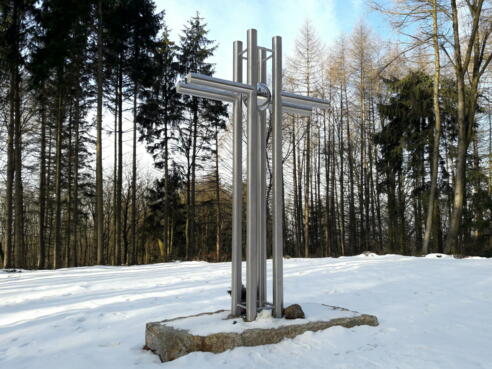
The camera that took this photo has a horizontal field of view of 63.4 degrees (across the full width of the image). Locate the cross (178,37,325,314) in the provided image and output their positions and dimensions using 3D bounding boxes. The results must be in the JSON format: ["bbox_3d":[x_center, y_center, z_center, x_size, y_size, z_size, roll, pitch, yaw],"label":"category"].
[{"bbox_3d":[0.203,-0.227,6.908,2.779,4.858,0.667,4,-8,-28],"label":"cross"}]

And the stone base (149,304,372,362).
[{"bbox_3d":[0.283,2.297,6.448,3.432,0.304,1.518,4,-8,-28],"label":"stone base"}]

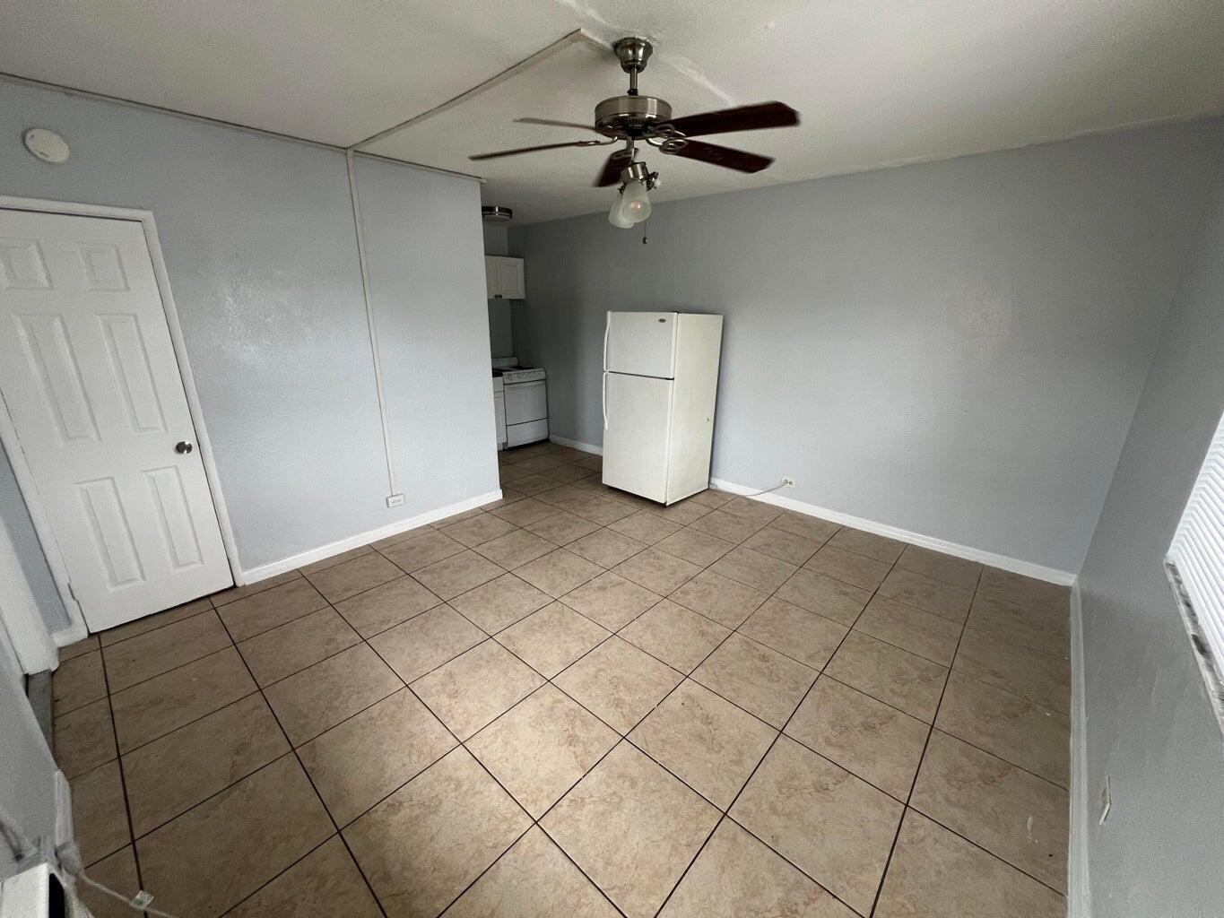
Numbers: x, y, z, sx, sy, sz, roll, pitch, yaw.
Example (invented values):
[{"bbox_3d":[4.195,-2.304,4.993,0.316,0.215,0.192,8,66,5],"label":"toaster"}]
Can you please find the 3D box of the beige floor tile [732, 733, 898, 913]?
[{"bbox_3d":[0.710,1.218,1.585,0.446,0.015,0.446,15,22,39],"label":"beige floor tile"}]

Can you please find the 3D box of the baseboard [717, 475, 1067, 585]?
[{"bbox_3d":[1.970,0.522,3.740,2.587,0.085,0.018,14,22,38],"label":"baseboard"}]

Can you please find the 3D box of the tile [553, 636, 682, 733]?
[{"bbox_3d":[0.033,1.031,2.146,0.450,0.012,0.450,15,22,40],"label":"tile"}]

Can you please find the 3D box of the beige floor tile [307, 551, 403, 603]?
[{"bbox_3d":[-1.644,0.759,2.975,0.446,0.015,0.446,15,22,39],"label":"beige floor tile"}]

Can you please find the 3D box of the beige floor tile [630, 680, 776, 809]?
[{"bbox_3d":[0.372,1.121,1.859,0.450,0.012,0.450,15,22,40],"label":"beige floor tile"}]

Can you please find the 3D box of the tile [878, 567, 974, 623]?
[{"bbox_3d":[1.911,0.815,2.805,0.440,0.010,0.440,15,22,39],"label":"tile"}]

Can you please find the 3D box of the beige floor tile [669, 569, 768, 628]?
[{"bbox_3d":[0.655,0.847,2.812,0.450,0.015,0.450,15,23,39],"label":"beige floor tile"}]

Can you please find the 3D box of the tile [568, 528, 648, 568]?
[{"bbox_3d":[-0.038,0.657,3.402,0.450,0.015,0.450,15,23,39],"label":"tile"}]

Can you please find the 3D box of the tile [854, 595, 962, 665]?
[{"bbox_3d":[1.598,0.910,2.480,0.440,0.010,0.440,15,22,39],"label":"tile"}]

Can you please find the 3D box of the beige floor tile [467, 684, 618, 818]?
[{"bbox_3d":[-0.262,1.098,1.786,0.440,0.010,0.440,15,22,39],"label":"beige floor tile"}]

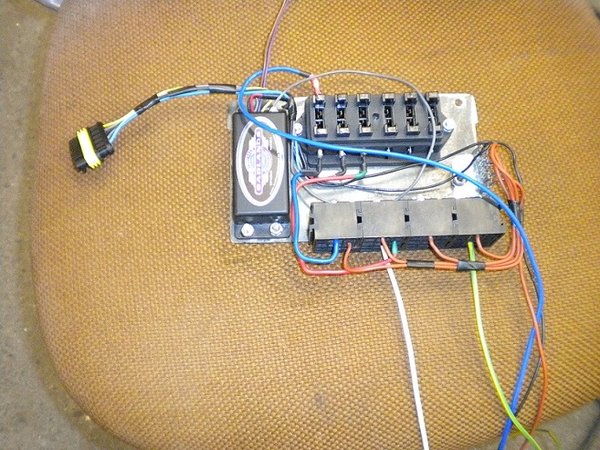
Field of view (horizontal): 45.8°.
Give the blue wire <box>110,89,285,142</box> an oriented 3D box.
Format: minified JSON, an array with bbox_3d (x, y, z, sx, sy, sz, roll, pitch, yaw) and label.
[{"bbox_3d":[-0.073,-0.083,0.497,0.129,0.019,0.027,-11,71,-4],"label":"blue wire"}]

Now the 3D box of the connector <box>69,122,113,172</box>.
[{"bbox_3d":[-0.145,-0.054,0.496,0.028,0.015,0.027,-29,73,-9],"label":"connector"}]

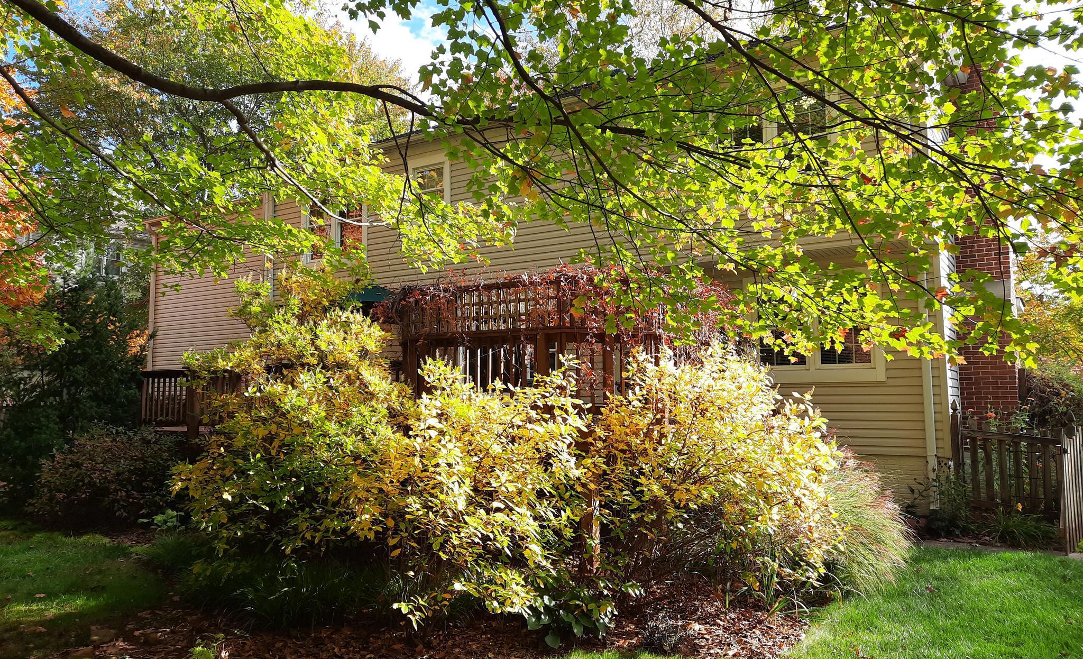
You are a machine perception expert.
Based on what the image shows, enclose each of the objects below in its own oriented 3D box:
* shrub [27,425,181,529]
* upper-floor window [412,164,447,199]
[{"bbox_3d":[-6.073,1.960,10.890,1.950,1.250,1.750,2,-6,-29],"label":"shrub"},{"bbox_3d":[-2.075,-2.539,14.397,0.782,0.988,0.100,-4,-6,32],"label":"upper-floor window"}]

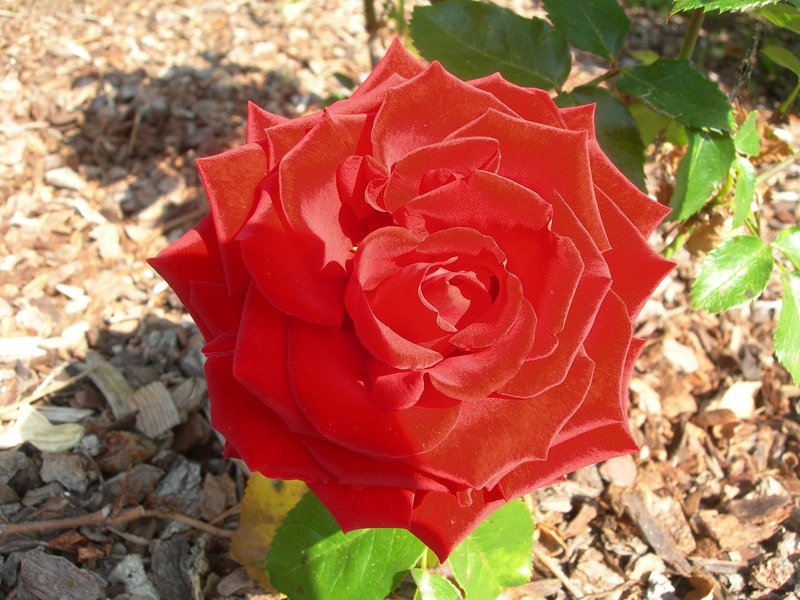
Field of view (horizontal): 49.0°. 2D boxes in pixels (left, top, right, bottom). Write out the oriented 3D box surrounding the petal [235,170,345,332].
[{"bbox_3d":[-0.027,-0.013,0.226,0.024,0.038,0.017,-17,1,16],"label":"petal"}]

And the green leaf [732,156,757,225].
[{"bbox_3d":[0.165,-0.052,0.420,0.014,0.035,0.008,20,22,34],"label":"green leaf"}]

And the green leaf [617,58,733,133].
[{"bbox_3d":[0.122,-0.091,0.390,0.055,0.009,0.030,24,51,13],"label":"green leaf"}]

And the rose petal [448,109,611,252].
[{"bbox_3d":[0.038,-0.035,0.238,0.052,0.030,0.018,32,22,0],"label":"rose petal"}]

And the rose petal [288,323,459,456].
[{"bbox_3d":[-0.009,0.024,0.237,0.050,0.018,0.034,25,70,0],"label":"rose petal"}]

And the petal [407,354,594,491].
[{"bbox_3d":[0.026,0.032,0.226,0.046,0.032,0.016,-11,16,-6],"label":"petal"}]

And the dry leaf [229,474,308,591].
[{"bbox_3d":[-0.043,0.086,0.325,0.036,0.012,0.048,6,61,10],"label":"dry leaf"}]

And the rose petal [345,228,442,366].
[{"bbox_3d":[-0.001,-0.001,0.214,0.026,0.036,0.022,6,-1,-9],"label":"rose petal"}]

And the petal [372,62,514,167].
[{"bbox_3d":[0.011,-0.049,0.233,0.039,0.030,0.017,0,14,0],"label":"petal"}]

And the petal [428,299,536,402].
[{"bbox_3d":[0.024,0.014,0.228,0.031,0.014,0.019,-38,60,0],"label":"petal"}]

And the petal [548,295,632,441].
[{"bbox_3d":[0.051,0.018,0.236,0.023,0.041,0.016,6,2,-9],"label":"petal"}]

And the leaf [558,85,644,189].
[{"bbox_3d":[0.074,-0.057,0.325,0.038,0.012,0.046,-27,72,-10],"label":"leaf"}]

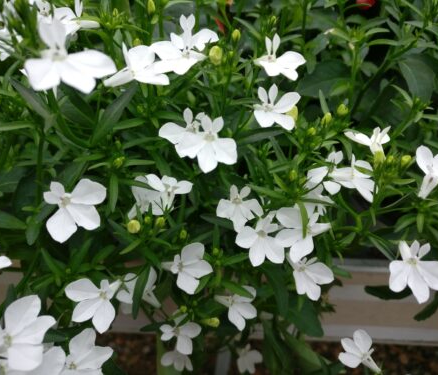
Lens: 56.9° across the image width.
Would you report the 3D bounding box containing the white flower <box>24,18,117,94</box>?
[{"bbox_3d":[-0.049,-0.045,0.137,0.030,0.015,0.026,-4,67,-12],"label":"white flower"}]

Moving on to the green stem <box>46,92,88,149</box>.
[{"bbox_3d":[-0.061,-0.027,0.165,0.006,0.031,0.006,-38,22,-11],"label":"green stem"}]

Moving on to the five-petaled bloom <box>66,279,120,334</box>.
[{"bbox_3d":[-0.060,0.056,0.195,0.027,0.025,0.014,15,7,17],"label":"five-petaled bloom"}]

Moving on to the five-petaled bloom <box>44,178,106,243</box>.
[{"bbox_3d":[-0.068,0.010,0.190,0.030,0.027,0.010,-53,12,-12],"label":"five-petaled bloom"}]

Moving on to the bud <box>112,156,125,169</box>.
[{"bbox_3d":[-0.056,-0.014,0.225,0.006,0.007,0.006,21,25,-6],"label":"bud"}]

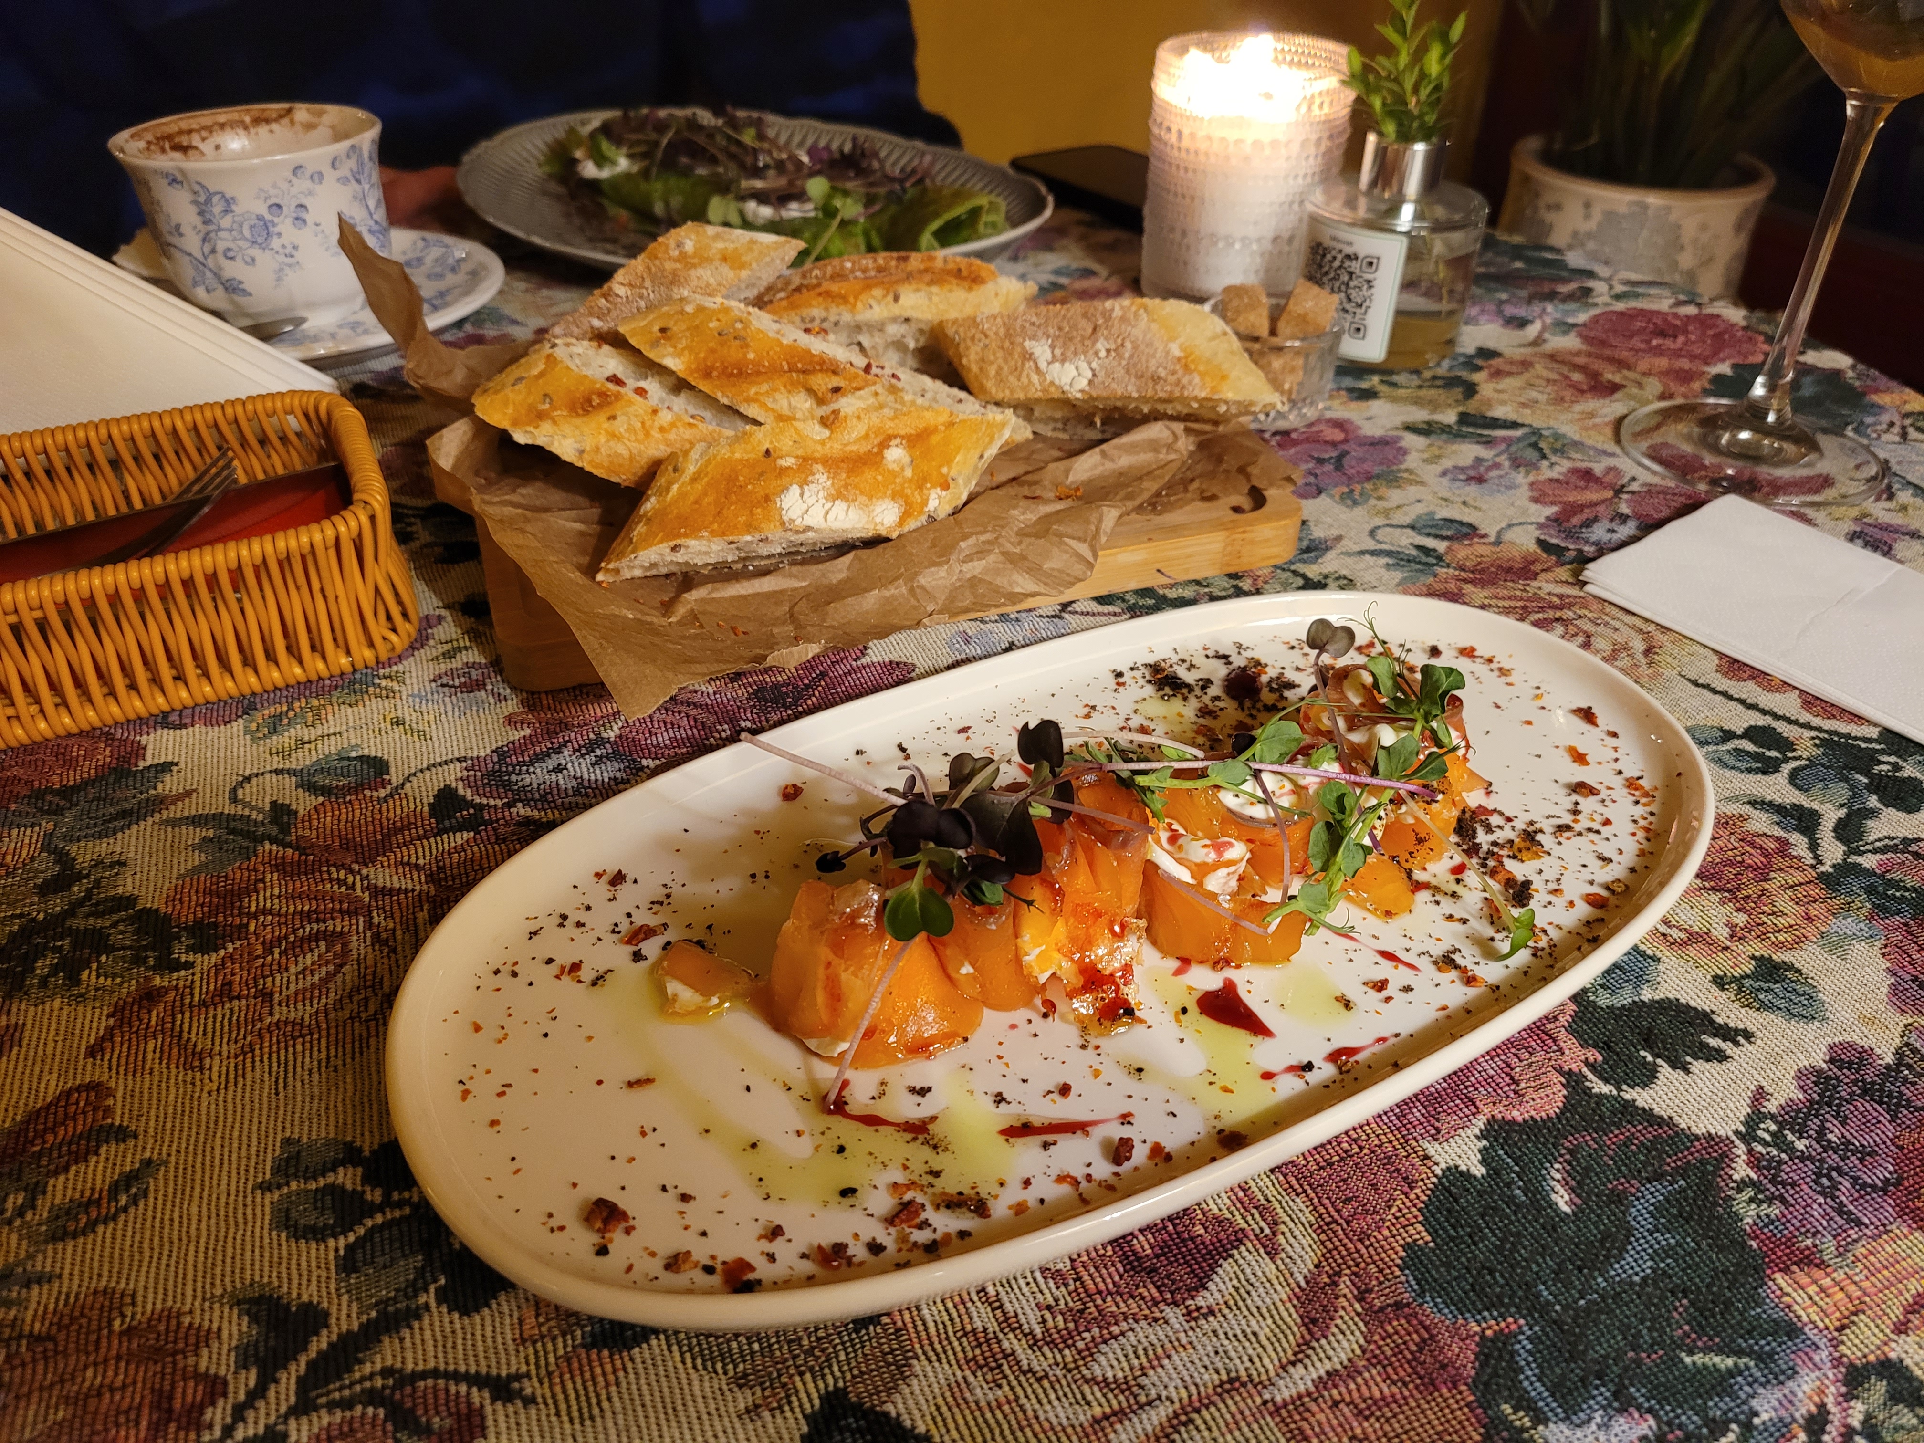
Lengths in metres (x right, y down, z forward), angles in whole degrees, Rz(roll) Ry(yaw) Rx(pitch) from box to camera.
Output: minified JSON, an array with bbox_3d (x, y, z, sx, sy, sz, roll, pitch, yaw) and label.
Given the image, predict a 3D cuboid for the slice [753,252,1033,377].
[{"bbox_3d":[-0.024,-0.134,0.492,0.098,0.042,0.050,3,36,2],"label":"slice"}]

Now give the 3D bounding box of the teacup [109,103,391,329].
[{"bbox_3d":[-0.261,-0.188,0.550,0.092,0.070,0.100,1,35,0],"label":"teacup"}]

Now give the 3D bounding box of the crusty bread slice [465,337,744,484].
[{"bbox_3d":[-0.104,-0.092,0.429,0.096,0.038,0.050,16,38,20],"label":"crusty bread slice"}]

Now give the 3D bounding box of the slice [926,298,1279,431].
[{"bbox_3d":[0.050,-0.119,0.471,0.116,0.044,0.050,-4,36,-7],"label":"slice"}]

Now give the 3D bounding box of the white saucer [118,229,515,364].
[{"bbox_3d":[-0.259,-0.161,0.568,0.158,0.022,0.158,1,36,0],"label":"white saucer"}]

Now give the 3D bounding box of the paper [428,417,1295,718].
[{"bbox_3d":[-0.029,-0.077,0.444,0.260,0.037,0.165,-11,37,-16],"label":"paper"}]

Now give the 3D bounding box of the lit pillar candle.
[{"bbox_3d":[0.119,-0.234,0.615,0.080,0.096,0.080,1,35,0],"label":"lit pillar candle"}]

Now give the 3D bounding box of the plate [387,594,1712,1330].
[{"bbox_3d":[0.032,0.031,0.306,0.291,0.021,0.152,-18,40,-25],"label":"plate"}]

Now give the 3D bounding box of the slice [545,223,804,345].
[{"bbox_3d":[-0.096,-0.140,0.488,0.100,0.047,0.052,-11,37,-16],"label":"slice"}]

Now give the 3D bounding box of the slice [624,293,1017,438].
[{"bbox_3d":[-0.040,-0.098,0.431,0.120,0.044,0.055,8,36,10],"label":"slice"}]

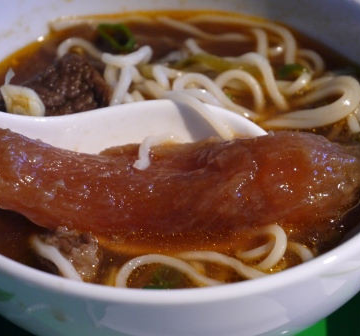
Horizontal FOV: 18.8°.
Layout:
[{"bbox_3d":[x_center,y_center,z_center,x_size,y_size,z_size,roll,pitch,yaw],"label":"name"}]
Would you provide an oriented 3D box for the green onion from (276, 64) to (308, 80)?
[{"bbox_3d":[0.044,-0.038,0.427,0.013,0.005,0.005,-1,43,0],"label":"green onion"}]

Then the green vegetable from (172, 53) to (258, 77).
[{"bbox_3d":[0.016,-0.043,0.454,0.036,0.008,0.011,5,45,7],"label":"green vegetable"}]

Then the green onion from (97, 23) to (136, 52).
[{"bbox_3d":[-0.026,-0.054,0.447,0.015,0.006,0.011,3,43,4],"label":"green onion"}]

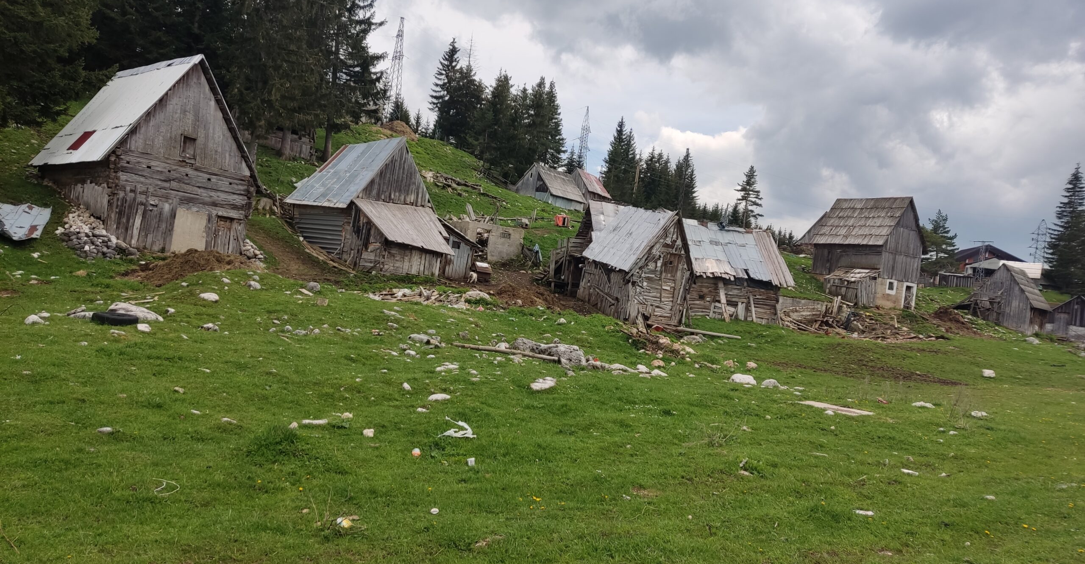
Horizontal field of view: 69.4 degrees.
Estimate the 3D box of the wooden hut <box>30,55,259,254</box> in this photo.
[{"bbox_3d":[-15.832,-5.155,31.299,8.231,7.069,5.938,7,0,42],"label":"wooden hut"}]

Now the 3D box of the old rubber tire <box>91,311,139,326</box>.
[{"bbox_3d":[-6.173,0.535,11.300,0.610,0.170,0.610,7,0,-29],"label":"old rubber tire"}]

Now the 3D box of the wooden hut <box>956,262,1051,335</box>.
[{"bbox_3d":[30.983,1.113,52.892,4.335,4.352,4.938,7,0,-45],"label":"wooden hut"}]

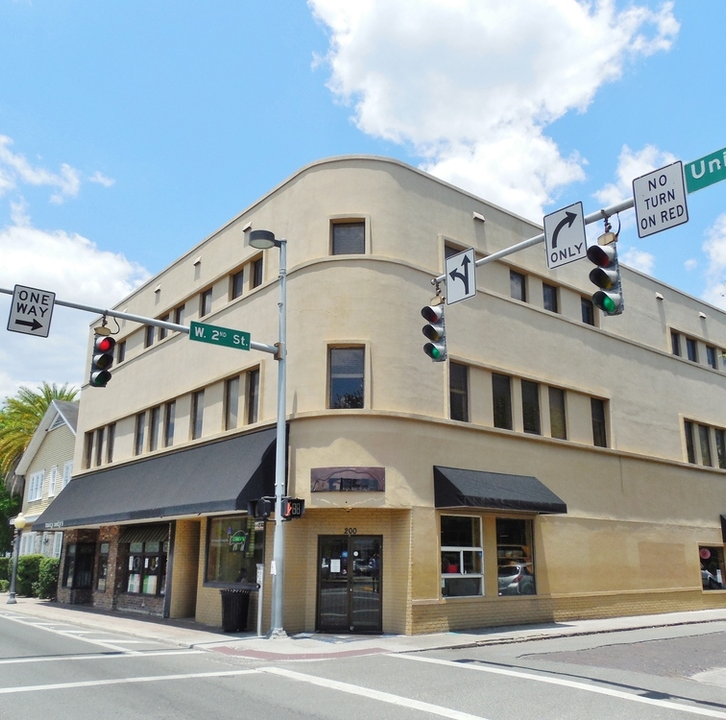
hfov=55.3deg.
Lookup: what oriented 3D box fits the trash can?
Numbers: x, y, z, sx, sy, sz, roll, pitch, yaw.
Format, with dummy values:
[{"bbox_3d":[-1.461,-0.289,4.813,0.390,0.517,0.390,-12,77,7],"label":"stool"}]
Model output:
[{"bbox_3d":[-2.979,5.847,16.219,0.720,0.930,0.720,0,-16,0],"label":"trash can"}]

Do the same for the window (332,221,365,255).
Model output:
[{"bbox_3d":[-0.365,-3.221,18.466,0.880,0.942,0.140,-2,-16,6],"label":"window"}]

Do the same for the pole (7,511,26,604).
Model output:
[{"bbox_3d":[-12.938,7.413,25.943,0.381,3.210,0.381,13,-20,-37],"label":"pole"}]

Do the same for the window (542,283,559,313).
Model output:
[{"bbox_3d":[5.908,-1.911,21.811,0.900,0.930,0.150,13,-20,-37],"label":"window"}]

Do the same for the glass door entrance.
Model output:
[{"bbox_3d":[-0.318,5.181,16.107,1.525,2.157,0.100,-1,-16,6],"label":"glass door entrance"}]

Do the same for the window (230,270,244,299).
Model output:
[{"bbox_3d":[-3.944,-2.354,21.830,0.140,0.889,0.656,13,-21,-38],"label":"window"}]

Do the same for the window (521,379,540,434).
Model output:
[{"bbox_3d":[4.830,1.367,19.828,0.800,1.540,0.120,13,-20,-37],"label":"window"}]

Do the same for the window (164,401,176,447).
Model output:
[{"bbox_3d":[-6.207,2.042,22.415,0.120,1.505,0.833,13,-20,-37],"label":"window"}]

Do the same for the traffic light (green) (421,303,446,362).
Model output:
[{"bbox_3d":[1.271,-0.487,12.503,0.420,1.060,0.350,9,-18,-30],"label":"traffic light (green)"}]

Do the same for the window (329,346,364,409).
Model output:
[{"bbox_3d":[-0.378,0.413,16.669,0.883,1.525,0.120,-1,-16,6],"label":"window"}]

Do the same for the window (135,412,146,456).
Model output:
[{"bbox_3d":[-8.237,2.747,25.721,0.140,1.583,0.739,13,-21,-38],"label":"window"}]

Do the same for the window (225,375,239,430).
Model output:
[{"bbox_3d":[-3.723,1.261,19.800,0.150,1.500,0.830,13,-20,-37],"label":"window"}]

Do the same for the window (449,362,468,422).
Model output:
[{"bbox_3d":[2.631,0.873,18.893,0.722,1.619,0.140,13,-20,-36],"label":"window"}]

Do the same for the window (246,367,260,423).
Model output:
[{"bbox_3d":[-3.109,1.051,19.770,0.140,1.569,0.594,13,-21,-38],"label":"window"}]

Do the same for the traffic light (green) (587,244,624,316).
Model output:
[{"bbox_3d":[3.560,-1.185,10.170,0.380,1.050,0.350,13,-20,-36],"label":"traffic light (green)"}]

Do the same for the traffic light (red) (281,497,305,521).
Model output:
[{"bbox_3d":[-1.581,3.389,15.768,0.451,0.451,0.281,13,-20,-37],"label":"traffic light (red)"}]

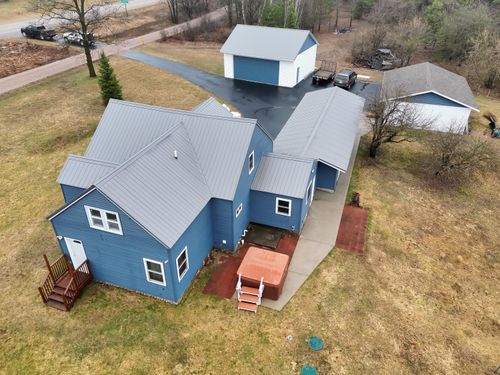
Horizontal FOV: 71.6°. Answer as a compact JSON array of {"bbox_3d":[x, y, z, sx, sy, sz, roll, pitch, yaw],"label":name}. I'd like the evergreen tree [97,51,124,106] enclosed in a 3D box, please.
[{"bbox_3d":[-15.280,-11.712,37.666,2.401,5.536,2.401,11,34,16],"label":"evergreen tree"}]

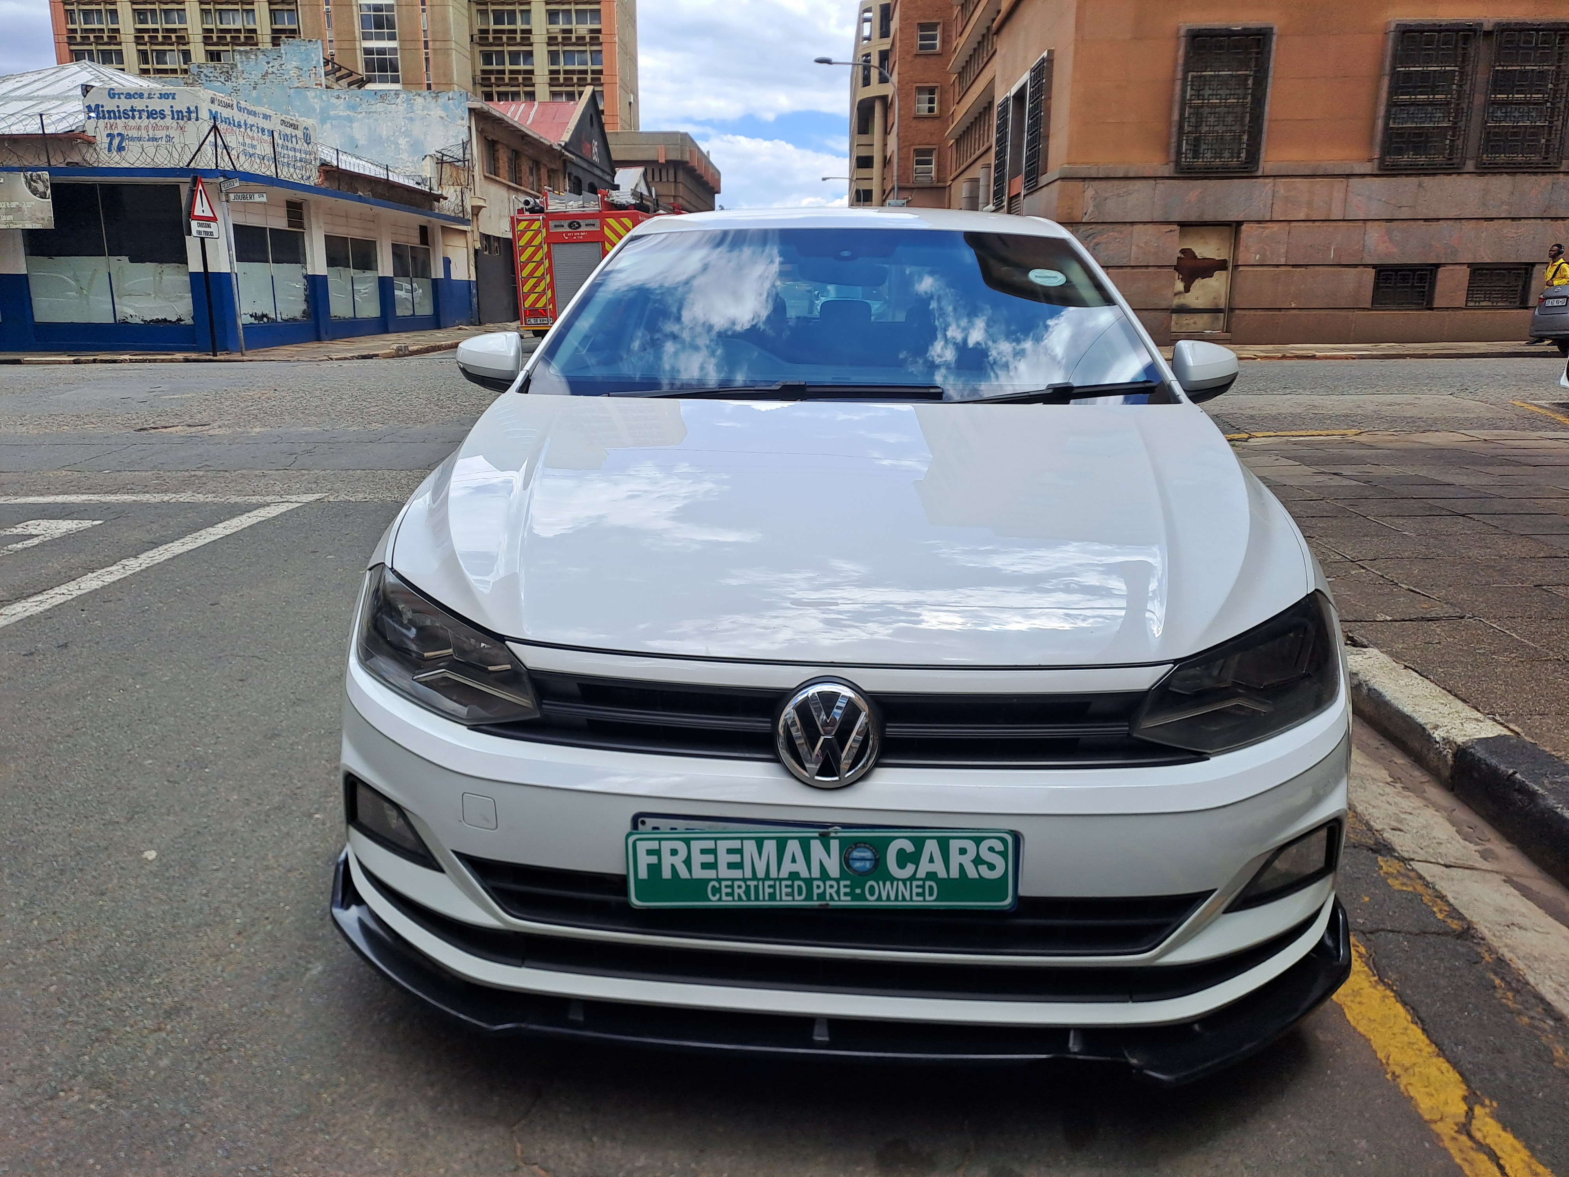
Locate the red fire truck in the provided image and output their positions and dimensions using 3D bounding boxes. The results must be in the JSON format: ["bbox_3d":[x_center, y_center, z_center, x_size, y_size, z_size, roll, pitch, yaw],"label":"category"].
[{"bbox_3d":[-3.368,-7.102,25.442,2.500,2.950,7.500,3,14,10],"label":"red fire truck"}]

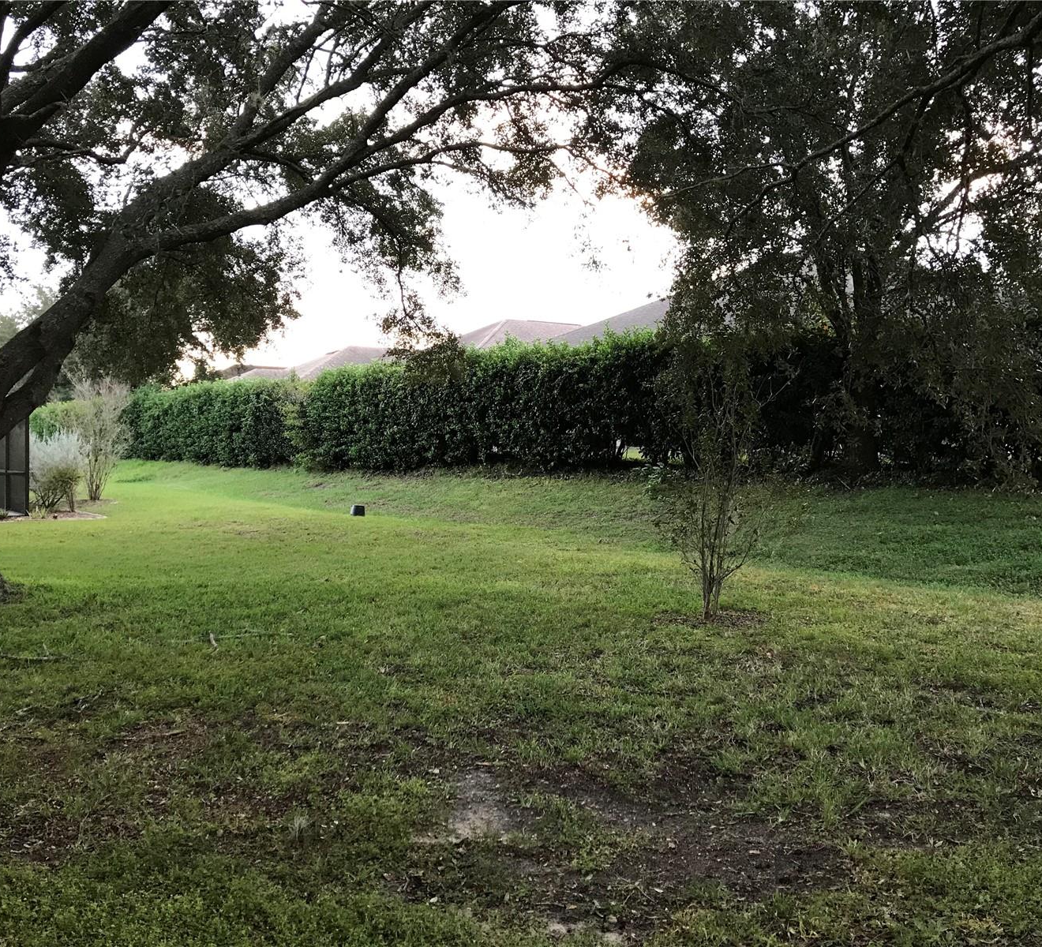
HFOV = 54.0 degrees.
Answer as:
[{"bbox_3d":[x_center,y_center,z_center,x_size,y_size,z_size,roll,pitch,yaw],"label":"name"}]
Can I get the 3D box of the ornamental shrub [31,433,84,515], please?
[{"bbox_3d":[-10.257,-0.043,22.500,1.250,1.800,1.200,-1,2,-25],"label":"ornamental shrub"}]

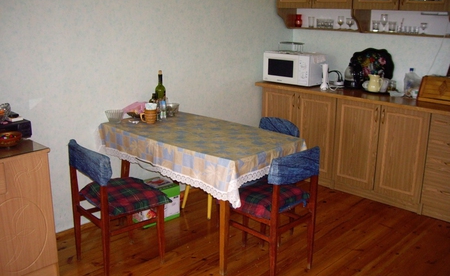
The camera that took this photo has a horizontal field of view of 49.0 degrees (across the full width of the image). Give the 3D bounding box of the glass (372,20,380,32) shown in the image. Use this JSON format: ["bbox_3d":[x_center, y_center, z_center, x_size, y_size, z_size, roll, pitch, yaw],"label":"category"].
[{"bbox_3d":[1.288,-0.948,4.204,0.063,0.094,0.063,1,15,0],"label":"glass"}]

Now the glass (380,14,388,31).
[{"bbox_3d":[1.386,-0.996,4.293,0.060,0.150,0.060,14,19,41],"label":"glass"}]

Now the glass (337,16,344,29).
[{"bbox_3d":[1.075,-1.060,4.575,0.060,0.120,0.060,14,19,41],"label":"glass"}]

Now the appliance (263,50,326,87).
[{"bbox_3d":[0.673,-0.668,4.754,0.495,0.280,0.330,12,18,37],"label":"appliance"}]

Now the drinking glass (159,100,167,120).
[{"bbox_3d":[-0.446,-0.205,3.540,0.058,0.136,0.058,1,15,0],"label":"drinking glass"}]

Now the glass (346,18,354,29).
[{"bbox_3d":[1.110,-1.008,4.375,0.068,0.097,0.068,1,15,0],"label":"glass"}]

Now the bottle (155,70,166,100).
[{"bbox_3d":[-0.482,-0.338,3.713,0.077,0.339,0.077,1,15,0],"label":"bottle"}]

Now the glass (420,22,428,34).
[{"bbox_3d":[1.581,-0.866,3.920,0.051,0.082,0.051,1,15,0],"label":"glass"}]

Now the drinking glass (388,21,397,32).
[{"bbox_3d":[1.440,-0.952,4.252,0.066,0.086,0.066,14,19,41],"label":"drinking glass"}]

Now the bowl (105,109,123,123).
[{"bbox_3d":[-0.780,-0.149,3.505,0.131,0.076,0.131,1,15,0],"label":"bowl"}]

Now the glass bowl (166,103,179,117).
[{"bbox_3d":[-0.405,-0.205,3.719,0.128,0.081,0.128,1,15,0],"label":"glass bowl"}]

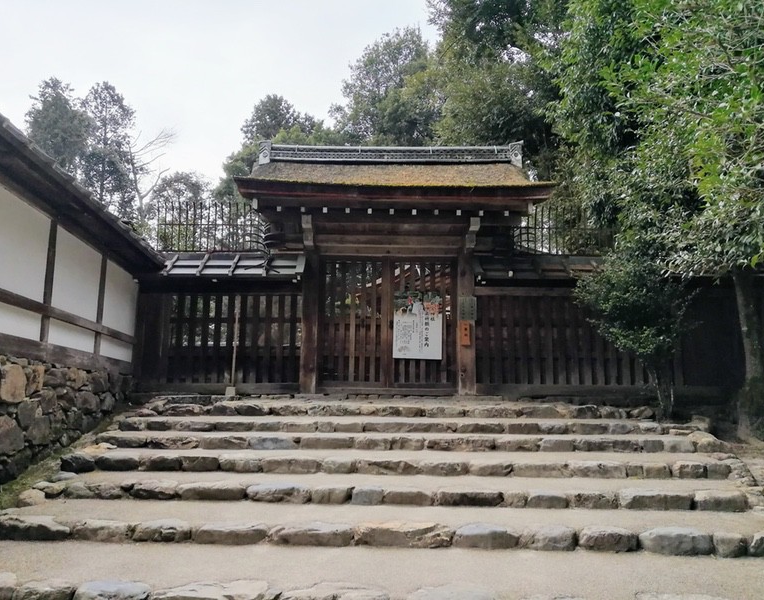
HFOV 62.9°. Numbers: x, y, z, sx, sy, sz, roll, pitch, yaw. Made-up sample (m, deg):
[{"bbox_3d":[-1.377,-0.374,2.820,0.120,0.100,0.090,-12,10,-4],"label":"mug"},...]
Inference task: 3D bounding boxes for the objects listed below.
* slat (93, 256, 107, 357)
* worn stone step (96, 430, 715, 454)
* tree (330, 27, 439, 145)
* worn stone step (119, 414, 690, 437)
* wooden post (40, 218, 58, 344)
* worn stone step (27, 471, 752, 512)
[{"bbox_3d":[-3.876,0.076,8.601,0.070,1.373,0.120,1,-8,-7],"label":"slat"},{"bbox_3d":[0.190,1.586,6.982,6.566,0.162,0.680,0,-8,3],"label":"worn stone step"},{"bbox_3d":[0.056,-3.526,25.739,5.500,14.933,5.500,1,-8,0],"label":"tree"},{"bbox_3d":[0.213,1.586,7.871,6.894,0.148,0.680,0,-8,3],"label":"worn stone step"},{"bbox_3d":[-3.660,-0.211,6.870,0.070,1.356,0.120,1,-8,-7],"label":"wooden post"},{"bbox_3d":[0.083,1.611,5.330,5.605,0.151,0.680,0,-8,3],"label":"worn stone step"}]

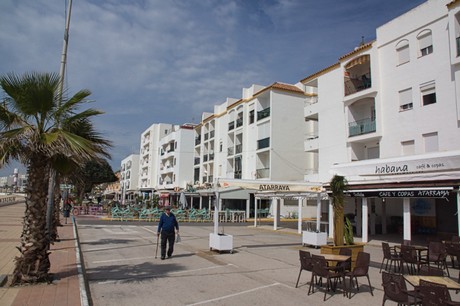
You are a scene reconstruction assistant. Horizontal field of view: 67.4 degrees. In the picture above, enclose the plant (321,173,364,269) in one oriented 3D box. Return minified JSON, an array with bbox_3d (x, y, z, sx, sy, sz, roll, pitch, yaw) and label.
[{"bbox_3d":[3.288,2.025,10.224,1.294,2.700,0.600,6,-9,-27],"label":"plant"}]

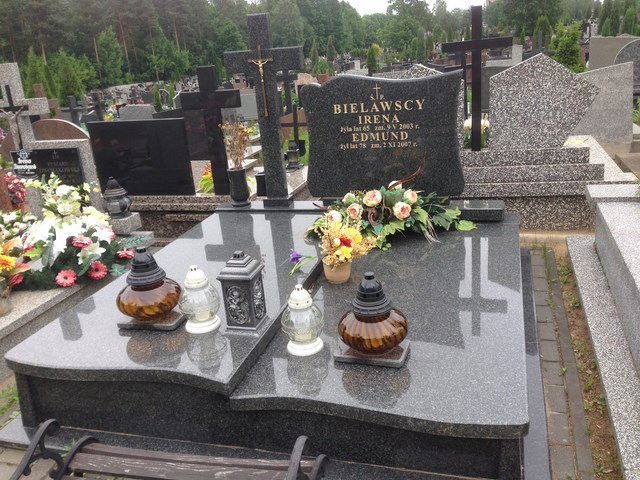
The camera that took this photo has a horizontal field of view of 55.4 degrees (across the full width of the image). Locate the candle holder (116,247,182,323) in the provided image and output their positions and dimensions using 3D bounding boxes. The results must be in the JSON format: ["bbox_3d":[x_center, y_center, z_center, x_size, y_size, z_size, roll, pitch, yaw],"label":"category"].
[{"bbox_3d":[-0.705,0.181,2.501,0.252,0.313,0.252,1,20,18],"label":"candle holder"}]

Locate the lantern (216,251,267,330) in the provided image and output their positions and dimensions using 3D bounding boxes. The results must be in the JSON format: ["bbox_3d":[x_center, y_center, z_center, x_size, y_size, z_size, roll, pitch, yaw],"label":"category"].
[{"bbox_3d":[-0.292,0.188,2.320,0.147,0.308,0.152,1,20,17],"label":"lantern"}]

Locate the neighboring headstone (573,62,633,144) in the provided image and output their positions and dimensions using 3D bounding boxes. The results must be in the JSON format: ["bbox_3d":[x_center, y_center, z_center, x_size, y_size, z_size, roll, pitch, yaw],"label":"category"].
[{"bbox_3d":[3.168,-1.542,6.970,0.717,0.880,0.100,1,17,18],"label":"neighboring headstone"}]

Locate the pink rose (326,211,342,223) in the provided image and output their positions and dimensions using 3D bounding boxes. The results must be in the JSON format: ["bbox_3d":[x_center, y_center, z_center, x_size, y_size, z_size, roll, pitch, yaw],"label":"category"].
[{"bbox_3d":[0.082,-0.130,3.438,0.090,0.079,0.083,11,22,43],"label":"pink rose"}]

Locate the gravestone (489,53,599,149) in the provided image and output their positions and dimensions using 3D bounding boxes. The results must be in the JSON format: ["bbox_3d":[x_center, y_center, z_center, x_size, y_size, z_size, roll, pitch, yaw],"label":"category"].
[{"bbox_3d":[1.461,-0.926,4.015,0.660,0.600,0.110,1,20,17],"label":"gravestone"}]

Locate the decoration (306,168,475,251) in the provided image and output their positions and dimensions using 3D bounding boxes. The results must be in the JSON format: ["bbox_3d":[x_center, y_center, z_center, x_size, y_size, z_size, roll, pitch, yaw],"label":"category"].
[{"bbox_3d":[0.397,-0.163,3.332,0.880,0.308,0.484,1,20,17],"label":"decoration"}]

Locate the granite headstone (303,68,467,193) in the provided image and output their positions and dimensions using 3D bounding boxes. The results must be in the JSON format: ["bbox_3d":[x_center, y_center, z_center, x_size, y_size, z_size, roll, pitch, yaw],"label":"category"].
[{"bbox_3d":[0.387,-0.628,3.739,0.982,0.737,0.090,1,17,18],"label":"granite headstone"}]

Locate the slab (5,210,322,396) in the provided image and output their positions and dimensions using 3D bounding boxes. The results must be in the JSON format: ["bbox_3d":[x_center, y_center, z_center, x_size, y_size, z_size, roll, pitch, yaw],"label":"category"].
[{"bbox_3d":[-0.465,0.149,3.037,0.941,0.050,2.035,1,20,17],"label":"slab"}]

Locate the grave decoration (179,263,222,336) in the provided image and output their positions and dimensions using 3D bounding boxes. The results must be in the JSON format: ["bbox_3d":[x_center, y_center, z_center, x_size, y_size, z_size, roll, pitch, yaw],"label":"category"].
[{"bbox_3d":[-0.463,0.220,2.342,0.154,0.257,0.154,1,20,17],"label":"grave decoration"}]

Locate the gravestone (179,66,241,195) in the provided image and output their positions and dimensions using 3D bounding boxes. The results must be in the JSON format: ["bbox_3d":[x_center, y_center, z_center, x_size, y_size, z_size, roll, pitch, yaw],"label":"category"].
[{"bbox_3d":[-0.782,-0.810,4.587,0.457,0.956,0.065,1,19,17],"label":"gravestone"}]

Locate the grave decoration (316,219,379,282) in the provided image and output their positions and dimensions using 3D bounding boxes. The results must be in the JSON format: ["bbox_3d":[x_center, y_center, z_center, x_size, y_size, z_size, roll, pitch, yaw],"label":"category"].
[{"bbox_3d":[0.124,0.038,2.849,0.275,0.289,0.243,1,20,18],"label":"grave decoration"}]

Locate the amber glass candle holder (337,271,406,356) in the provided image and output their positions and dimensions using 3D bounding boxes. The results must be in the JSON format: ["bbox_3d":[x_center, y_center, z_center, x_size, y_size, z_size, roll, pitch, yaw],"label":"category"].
[{"bbox_3d":[0.181,0.248,2.134,0.244,0.290,0.244,1,20,17],"label":"amber glass candle holder"}]

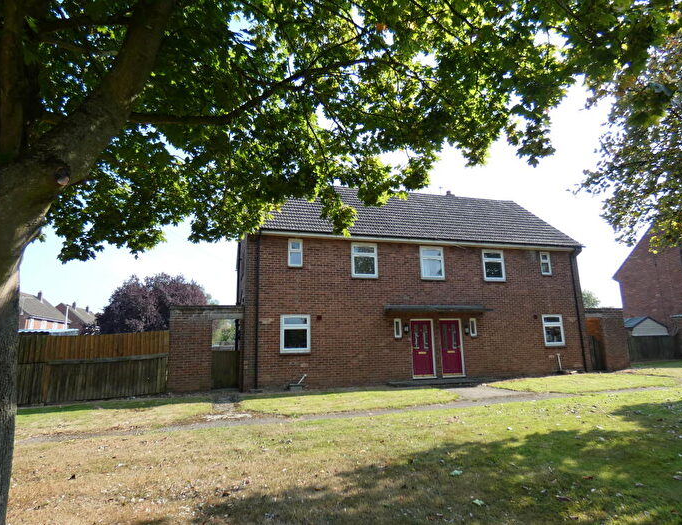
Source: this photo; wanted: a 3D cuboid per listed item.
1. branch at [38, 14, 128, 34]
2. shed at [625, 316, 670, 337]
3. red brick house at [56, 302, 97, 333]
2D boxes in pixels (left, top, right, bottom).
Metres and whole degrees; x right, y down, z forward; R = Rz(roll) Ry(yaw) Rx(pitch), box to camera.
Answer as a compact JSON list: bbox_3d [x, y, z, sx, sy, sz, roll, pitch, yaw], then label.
[{"bbox_3d":[-2.004,-1.849,3.150,0.803,0.099,0.080,-2,-11,7],"label":"branch"},{"bbox_3d":[18.121,4.681,25.031,2.436,2.506,2.600,0,-11,-7],"label":"shed"},{"bbox_3d":[-49.940,12.479,75.822,8.000,8.750,15.000,2,-11,-16],"label":"red brick house"}]

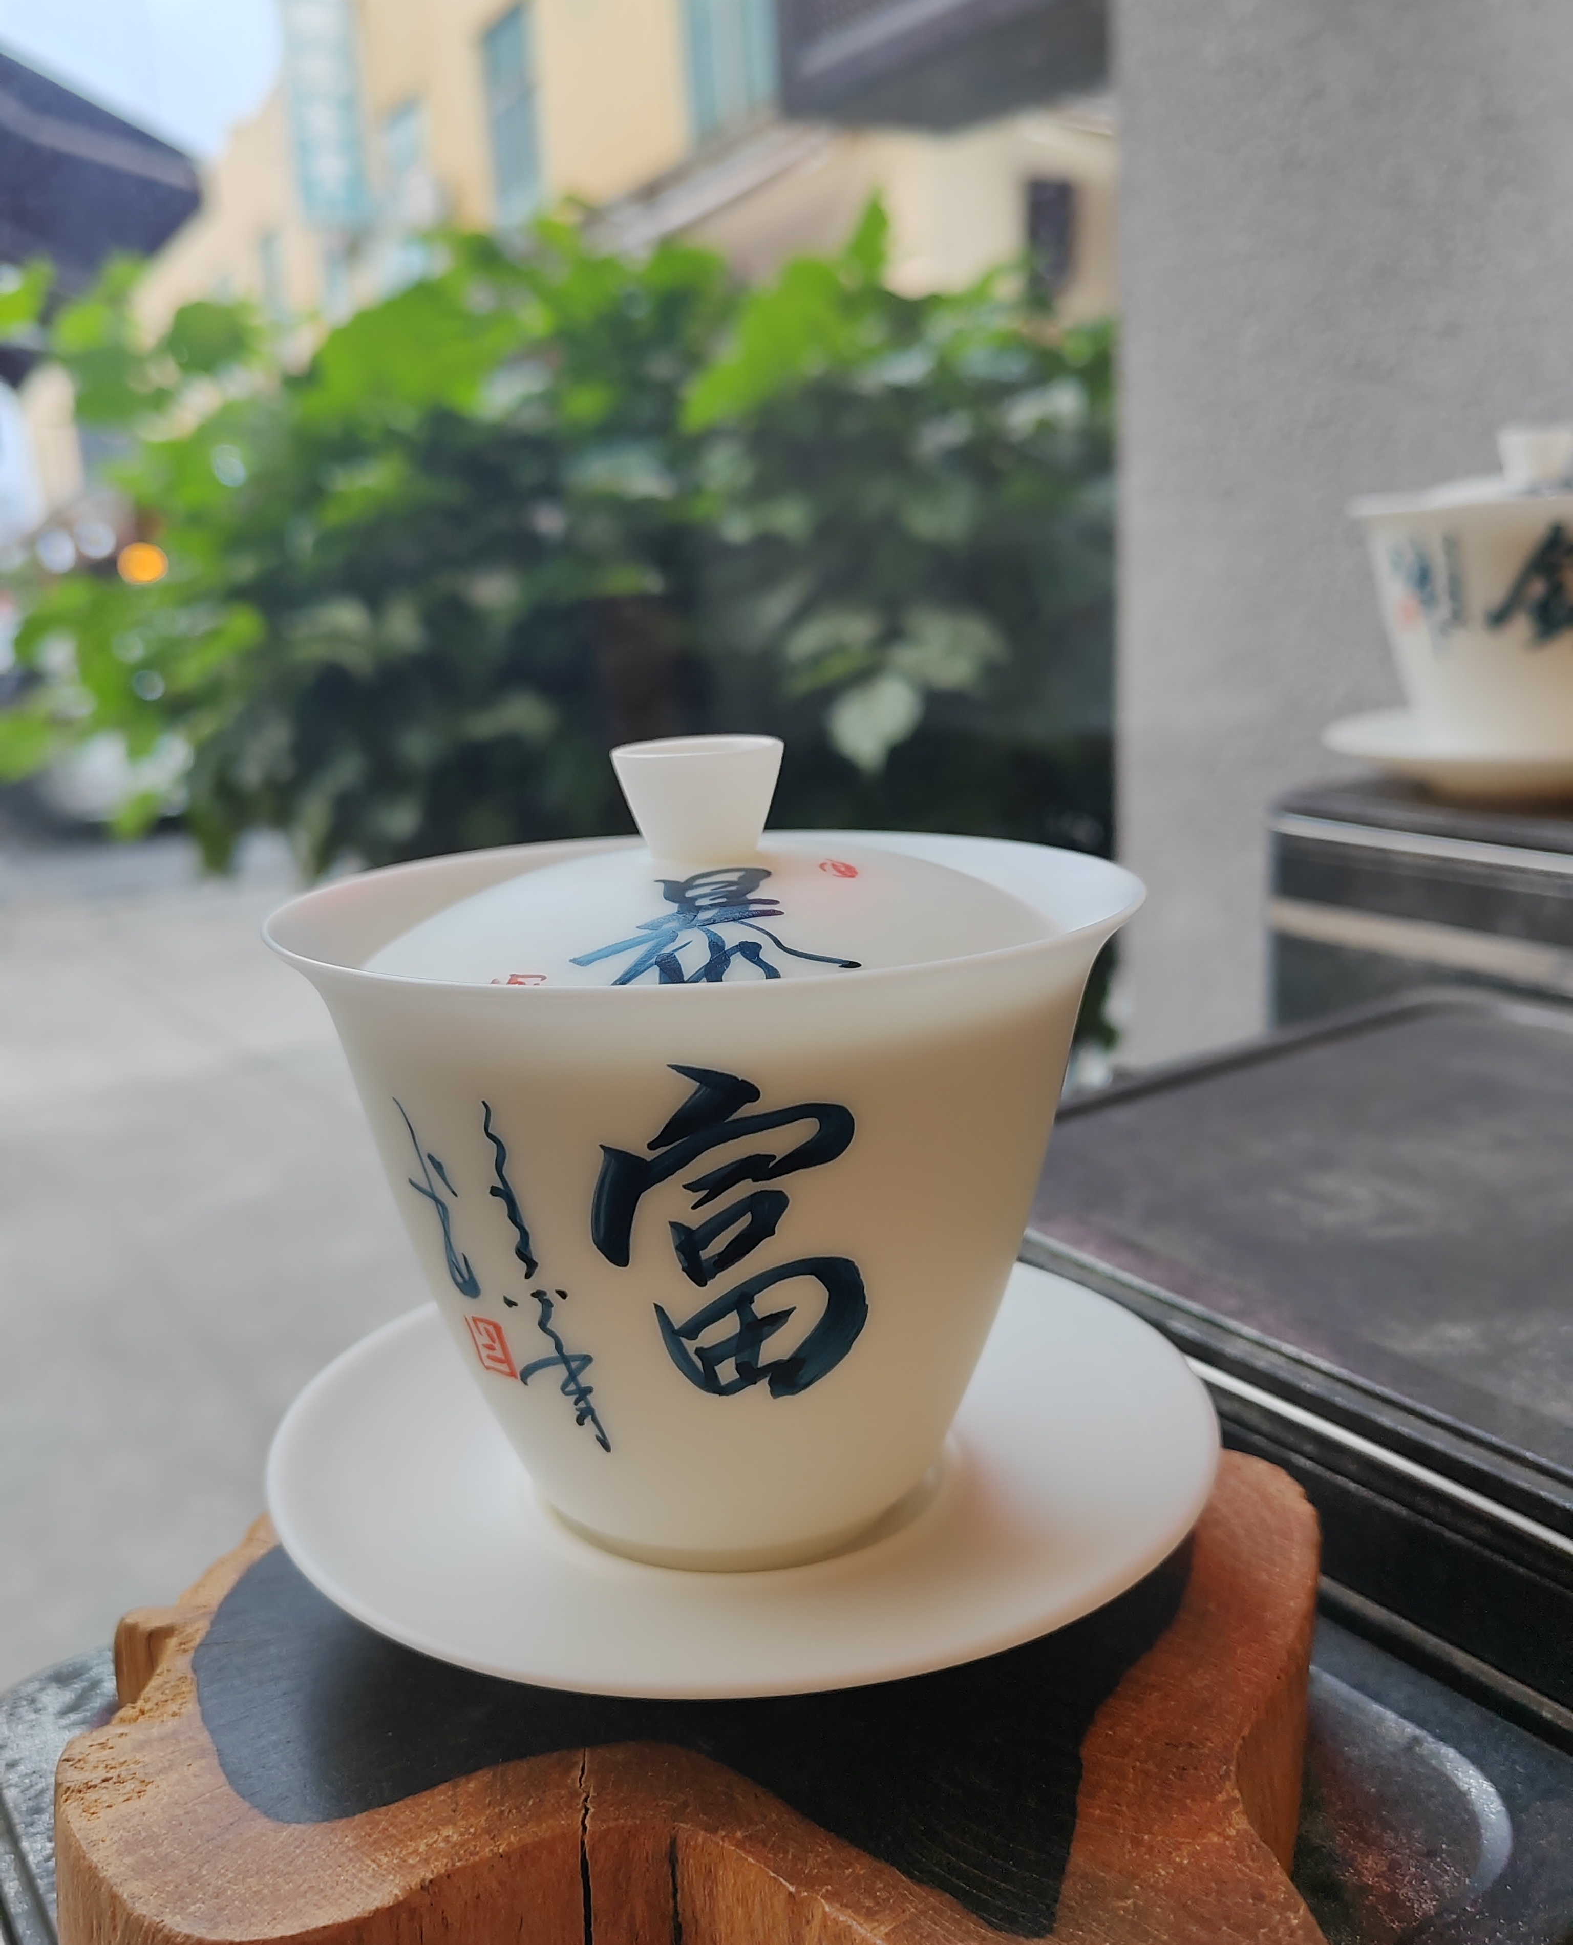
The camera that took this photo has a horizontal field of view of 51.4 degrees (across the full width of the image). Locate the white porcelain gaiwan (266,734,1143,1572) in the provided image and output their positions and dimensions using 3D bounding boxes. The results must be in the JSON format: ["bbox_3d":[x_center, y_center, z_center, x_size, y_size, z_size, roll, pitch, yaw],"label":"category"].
[{"bbox_3d":[-0.007,0.018,0.198,0.100,0.090,0.100,-3,13,-2],"label":"white porcelain gaiwan"}]

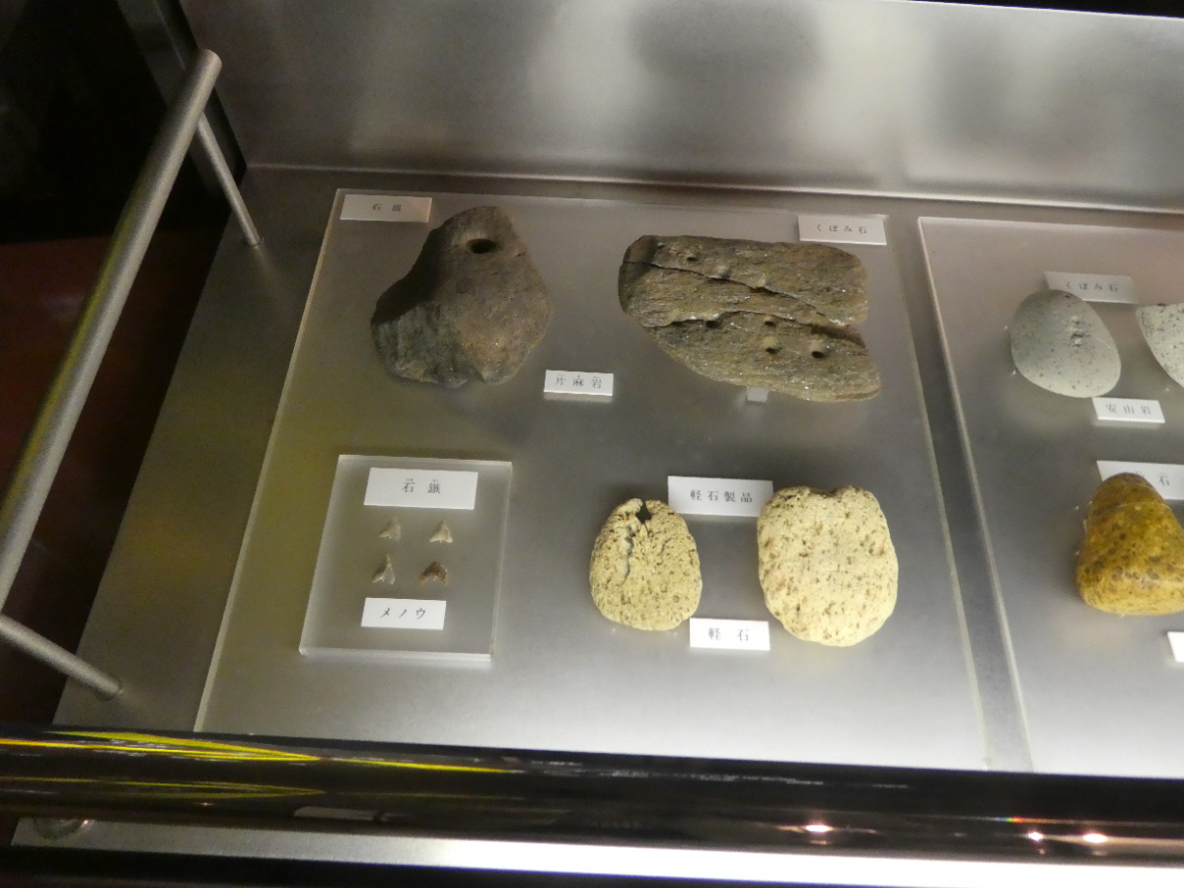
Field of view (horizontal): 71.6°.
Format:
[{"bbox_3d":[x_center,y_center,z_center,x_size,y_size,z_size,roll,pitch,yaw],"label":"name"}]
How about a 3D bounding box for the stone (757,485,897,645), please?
[{"bbox_3d":[0.167,0.082,0.586,0.099,0.045,0.121,5,61,1],"label":"stone"}]

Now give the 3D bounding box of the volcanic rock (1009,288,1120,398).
[{"bbox_3d":[0.393,-0.083,0.685,0.079,0.045,0.102,3,61,0],"label":"volcanic rock"}]

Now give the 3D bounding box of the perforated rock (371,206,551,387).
[{"bbox_3d":[-0.105,-0.118,0.676,0.135,0.070,0.175,13,61,6],"label":"perforated rock"}]

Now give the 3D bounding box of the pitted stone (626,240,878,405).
[{"bbox_3d":[0.137,-0.113,0.688,0.223,0.058,0.152,11,61,4],"label":"pitted stone"}]

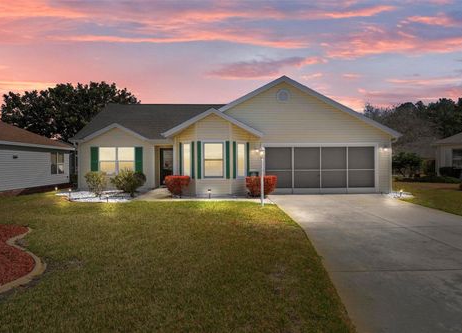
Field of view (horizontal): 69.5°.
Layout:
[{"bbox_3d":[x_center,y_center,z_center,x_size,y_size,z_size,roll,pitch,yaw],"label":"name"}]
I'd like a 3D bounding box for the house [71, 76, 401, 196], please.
[{"bbox_3d":[-0.450,-1.520,20.900,15.800,5.450,13.400,0,1,0],"label":"house"}]

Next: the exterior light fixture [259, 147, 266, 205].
[{"bbox_3d":[1.040,0.330,10.900,0.210,1.980,0.210,0,1,0],"label":"exterior light fixture"}]

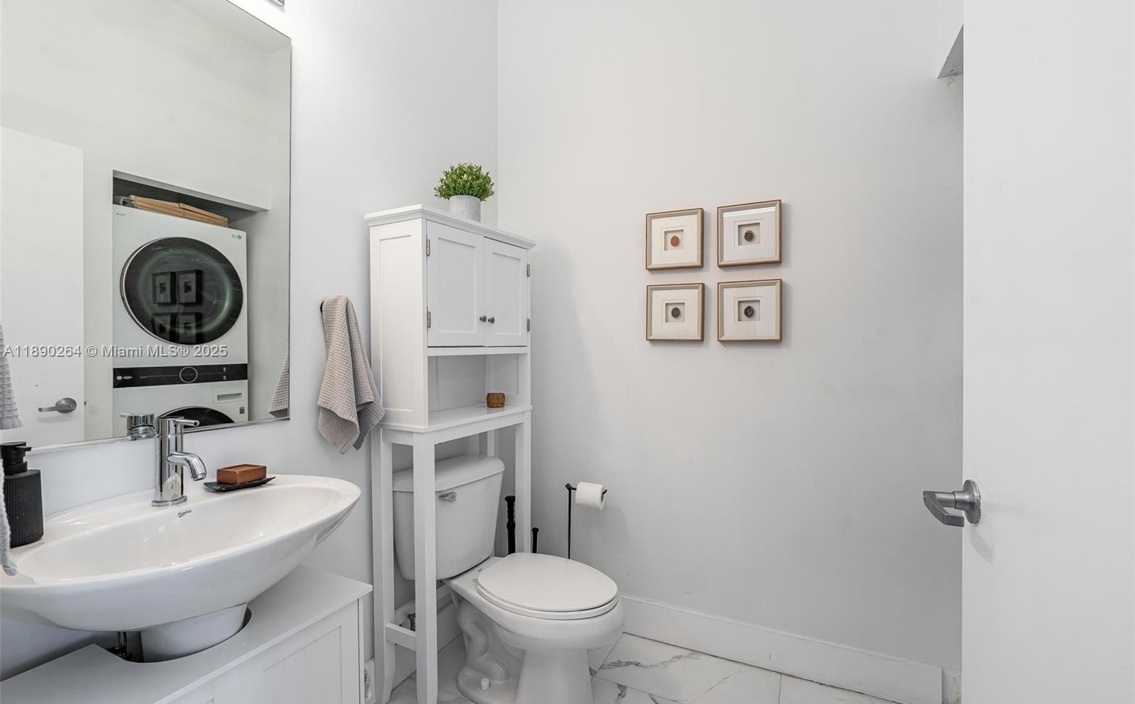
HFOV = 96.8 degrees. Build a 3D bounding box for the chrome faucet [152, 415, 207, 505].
[{"bbox_3d":[-0.811,0.229,1.059,0.152,0.182,0.058,0,0,26],"label":"chrome faucet"}]

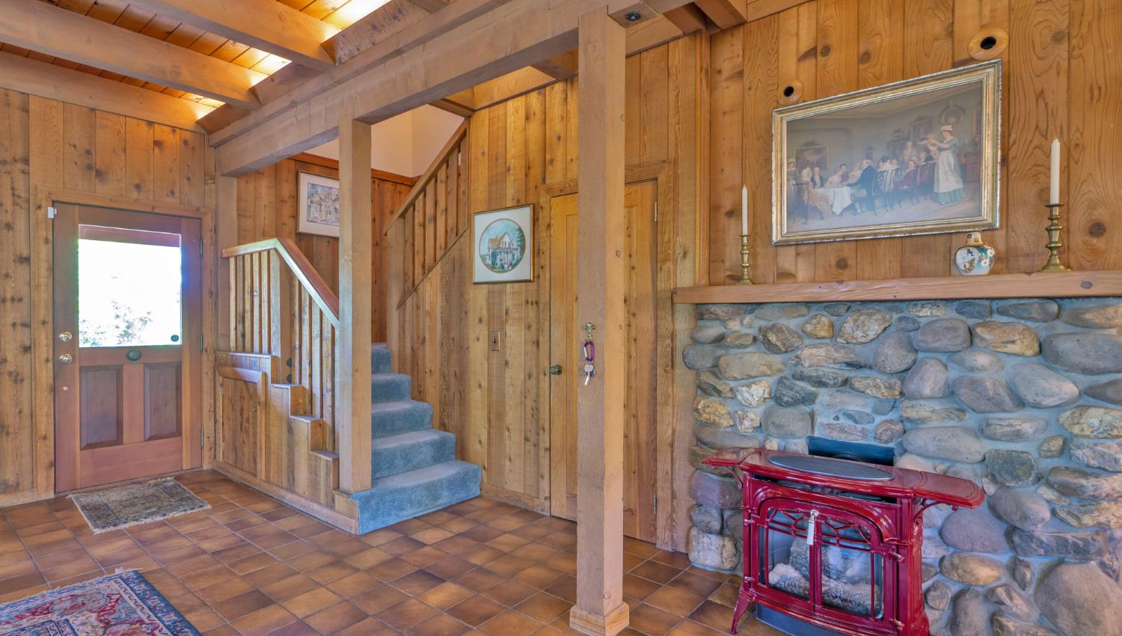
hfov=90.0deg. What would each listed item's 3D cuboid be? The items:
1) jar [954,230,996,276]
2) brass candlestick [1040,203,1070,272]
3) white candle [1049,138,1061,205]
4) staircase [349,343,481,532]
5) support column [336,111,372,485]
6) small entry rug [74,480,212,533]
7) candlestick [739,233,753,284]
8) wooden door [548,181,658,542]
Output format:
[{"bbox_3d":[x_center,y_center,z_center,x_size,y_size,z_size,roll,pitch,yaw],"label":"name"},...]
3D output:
[{"bbox_3d":[1.583,-0.249,2.153,0.124,0.176,0.124,0,0,39],"label":"jar"},{"bbox_3d":[1.766,-0.285,2.003,0.084,0.251,0.084,0,0,39],"label":"brass candlestick"},{"bbox_3d":[1.766,-0.521,2.001,0.023,0.247,0.024,0,0,39],"label":"white candle"},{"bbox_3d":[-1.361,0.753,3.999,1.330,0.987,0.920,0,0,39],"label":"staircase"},{"bbox_3d":[-1.265,-0.063,3.454,0.143,2.234,0.137,0,0,39],"label":"support column"},{"bbox_3d":[-2.870,1.243,3.817,1.010,0.010,0.610,0,0,43],"label":"small entry rug"},{"bbox_3d":[0.891,-0.281,2.721,0.081,0.250,0.080,0,0,39],"label":"candlestick"},{"bbox_3d":[0.242,0.245,3.317,0.751,2.008,0.043,0,0,39],"label":"wooden door"}]

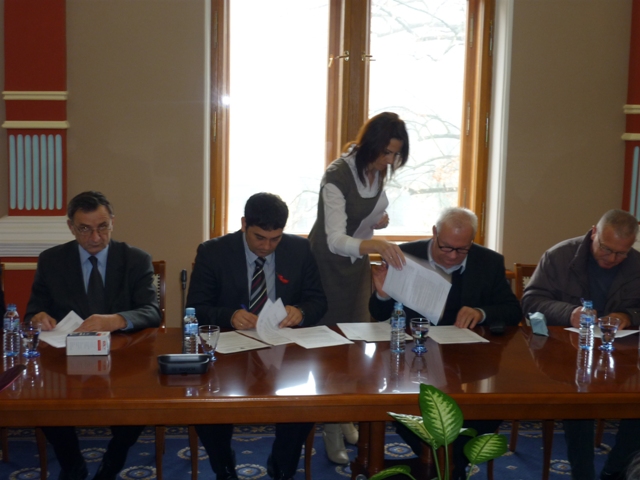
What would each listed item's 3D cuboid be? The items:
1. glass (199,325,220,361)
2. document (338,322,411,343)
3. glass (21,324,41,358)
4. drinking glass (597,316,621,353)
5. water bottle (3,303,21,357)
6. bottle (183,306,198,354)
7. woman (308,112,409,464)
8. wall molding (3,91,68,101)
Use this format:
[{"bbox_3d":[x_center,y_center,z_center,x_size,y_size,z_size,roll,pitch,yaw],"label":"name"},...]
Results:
[{"bbox_3d":[-0.404,0.378,3.533,0.077,0.122,0.077,1,7,-6],"label":"glass"},{"bbox_3d":[0.221,0.385,4.050,0.270,0.005,0.320,0,7,-11],"label":"document"},{"bbox_3d":[-1.057,0.364,3.514,0.077,0.122,0.077,-1,8,-17],"label":"glass"},{"bbox_3d":[1.156,0.378,3.824,0.077,0.122,0.077,4,8,17],"label":"drinking glass"},{"bbox_3d":[-1.127,0.328,3.512,0.059,0.192,0.059,-1,8,-18],"label":"water bottle"},{"bbox_3d":[-0.479,0.336,3.575,0.059,0.192,0.059,0,7,-8],"label":"bottle"},{"bbox_3d":[0.199,0.250,4.497,0.600,1.680,0.470,8,10,42],"label":"woman"},{"bbox_3d":[-1.613,-0.818,5.445,0.375,0.054,0.070,1,7,-5],"label":"wall molding"}]

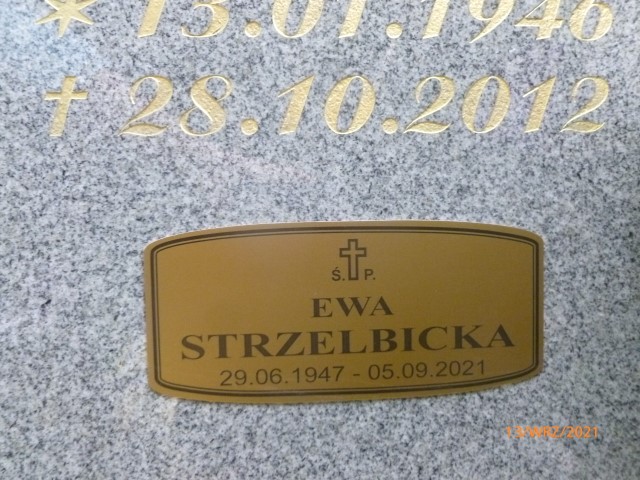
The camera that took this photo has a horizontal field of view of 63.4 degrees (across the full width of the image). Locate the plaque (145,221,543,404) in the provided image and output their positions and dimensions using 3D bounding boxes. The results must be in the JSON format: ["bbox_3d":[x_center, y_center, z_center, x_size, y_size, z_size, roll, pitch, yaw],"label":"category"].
[{"bbox_3d":[0.017,0.039,0.279,0.215,0.099,0.003,-1,3,-5],"label":"plaque"}]

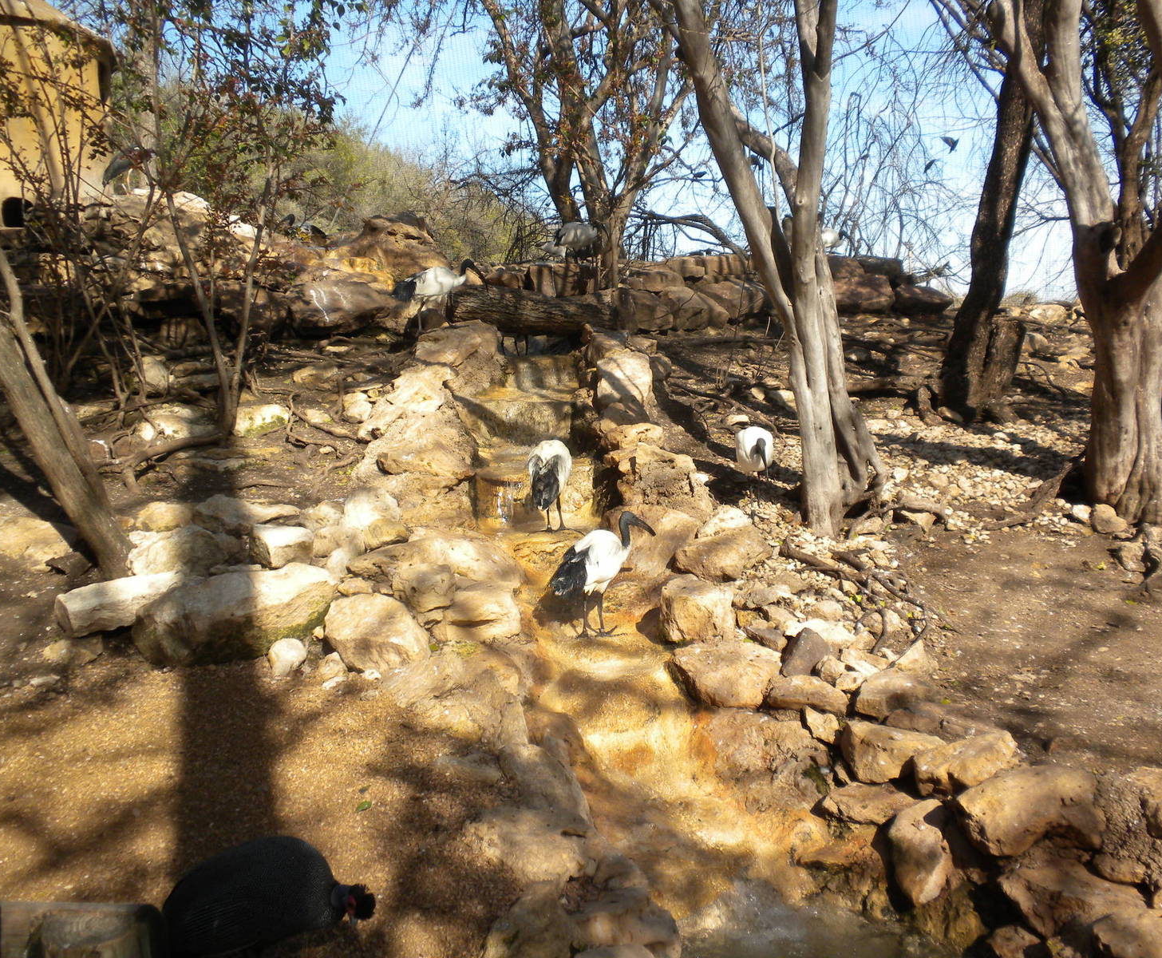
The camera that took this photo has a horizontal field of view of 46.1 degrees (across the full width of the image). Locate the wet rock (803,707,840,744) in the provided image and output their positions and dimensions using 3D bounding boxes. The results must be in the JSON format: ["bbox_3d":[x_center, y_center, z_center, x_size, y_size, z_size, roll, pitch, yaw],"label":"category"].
[{"bbox_3d":[0.838,0.857,4.750,0.125,0.105,0.100,0,8,0],"label":"wet rock"}]

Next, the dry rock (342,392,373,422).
[{"bbox_3d":[-1.243,-0.401,7.600,0.165,0.155,0.140,0,8,0],"label":"dry rock"}]

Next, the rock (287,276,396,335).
[{"bbox_3d":[-1.684,-1.217,9.600,0.760,0.410,0.500,-1,6,-10],"label":"rock"}]

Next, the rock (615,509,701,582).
[{"bbox_3d":[0.340,0.285,5.950,0.343,0.311,0.292,-2,7,-15],"label":"rock"}]

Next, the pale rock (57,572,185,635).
[{"bbox_3d":[-1.951,0.528,5.800,0.530,0.180,0.180,-4,9,-28],"label":"pale rock"}]

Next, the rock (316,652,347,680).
[{"bbox_3d":[-0.939,0.706,5.150,0.111,0.105,0.094,-1,7,-10],"label":"rock"}]

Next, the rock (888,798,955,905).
[{"bbox_3d":[1.096,1.200,4.400,0.175,0.302,0.270,0,6,0],"label":"rock"}]

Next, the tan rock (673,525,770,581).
[{"bbox_3d":[0.608,0.320,5.900,0.407,0.221,0.265,-3,8,-22],"label":"tan rock"}]

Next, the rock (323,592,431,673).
[{"bbox_3d":[-0.923,0.695,6.200,0.449,0.331,0.380,1,6,10],"label":"rock"}]

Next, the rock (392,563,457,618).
[{"bbox_3d":[-0.623,0.445,5.450,0.260,0.205,0.221,-1,7,-5],"label":"rock"}]

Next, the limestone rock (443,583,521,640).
[{"bbox_3d":[-0.482,0.644,6.650,0.382,0.248,0.340,0,6,0],"label":"limestone rock"}]

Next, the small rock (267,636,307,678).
[{"bbox_3d":[-1.112,0.674,5.170,0.141,0.150,0.127,0,7,0],"label":"small rock"}]

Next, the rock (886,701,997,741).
[{"bbox_3d":[1.371,0.920,5.200,0.403,0.097,0.240,2,6,20],"label":"rock"}]

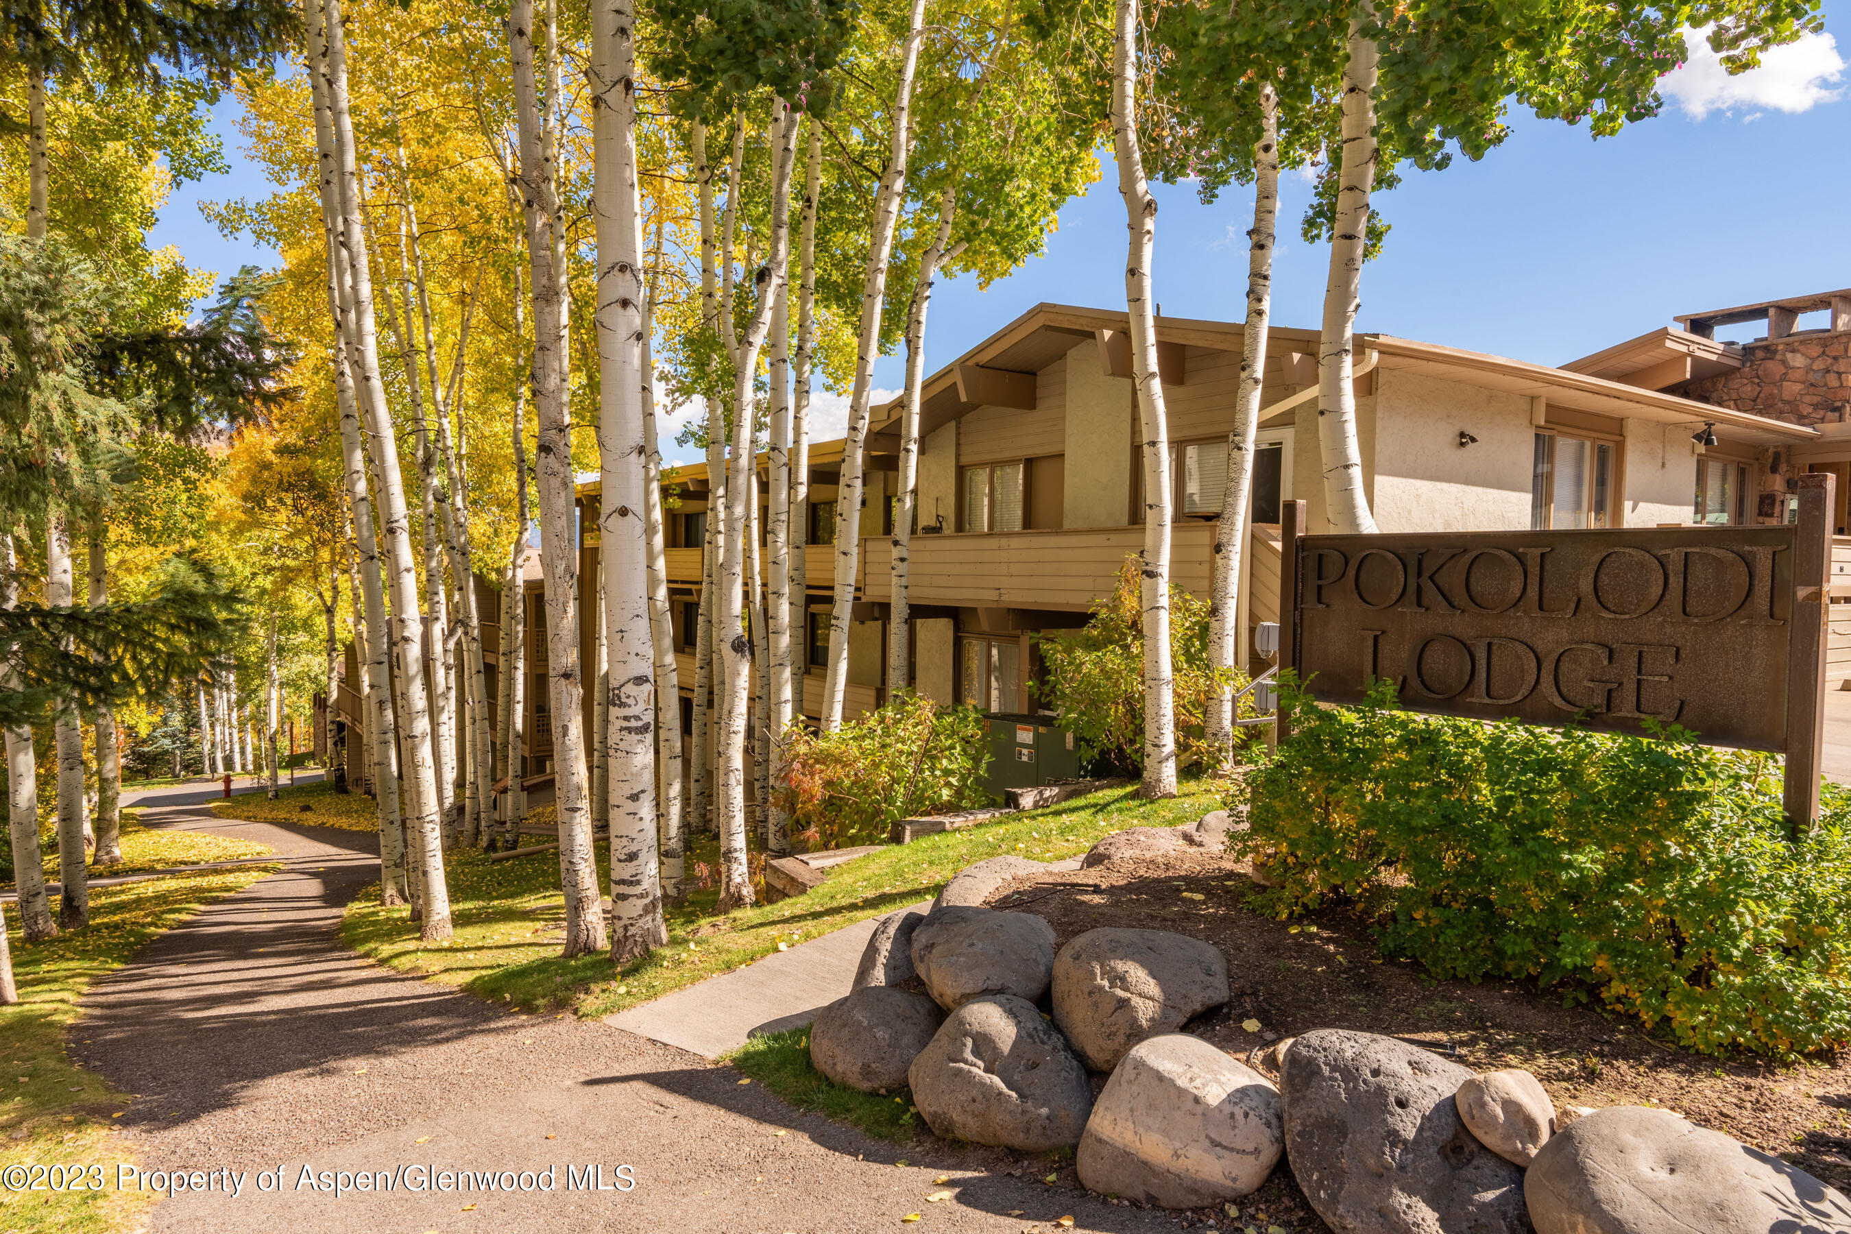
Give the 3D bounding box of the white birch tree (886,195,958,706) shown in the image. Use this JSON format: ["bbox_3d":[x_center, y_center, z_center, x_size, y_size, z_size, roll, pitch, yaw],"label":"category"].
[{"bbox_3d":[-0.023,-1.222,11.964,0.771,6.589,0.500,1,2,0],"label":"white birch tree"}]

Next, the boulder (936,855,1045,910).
[{"bbox_3d":[0.365,1.529,6.409,0.623,0.356,0.500,1,2,0],"label":"boulder"}]

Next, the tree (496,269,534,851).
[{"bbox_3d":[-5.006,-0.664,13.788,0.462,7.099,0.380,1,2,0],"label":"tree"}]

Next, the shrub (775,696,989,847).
[{"bbox_3d":[-0.351,1.413,10.358,1.937,1.434,1.700,1,2,0],"label":"shrub"}]

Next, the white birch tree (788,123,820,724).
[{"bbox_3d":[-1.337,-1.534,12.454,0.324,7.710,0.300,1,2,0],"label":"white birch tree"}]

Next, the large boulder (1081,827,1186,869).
[{"bbox_3d":[1.289,1.428,6.955,0.667,0.278,0.500,1,2,0],"label":"large boulder"}]

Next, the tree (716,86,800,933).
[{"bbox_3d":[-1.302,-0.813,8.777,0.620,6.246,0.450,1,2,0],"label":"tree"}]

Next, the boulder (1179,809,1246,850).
[{"bbox_3d":[1.911,1.406,7.454,0.457,0.298,0.420,1,2,0],"label":"boulder"}]

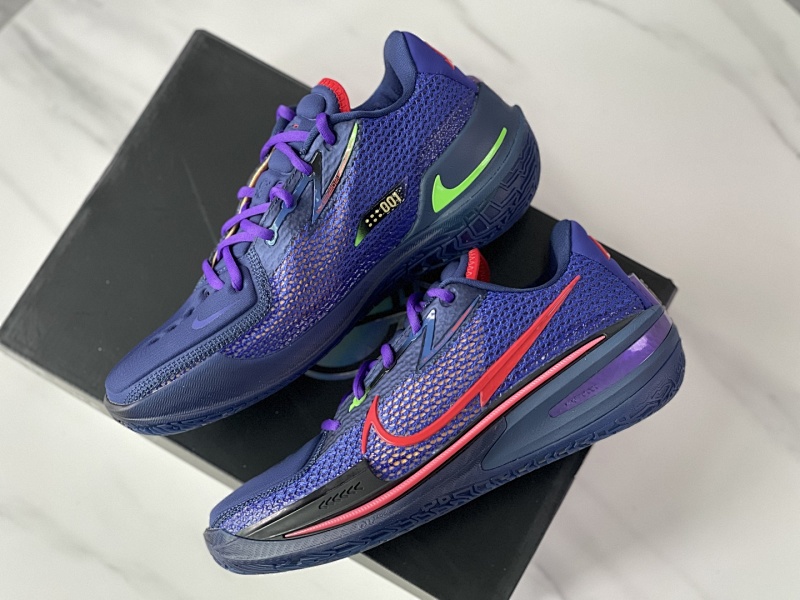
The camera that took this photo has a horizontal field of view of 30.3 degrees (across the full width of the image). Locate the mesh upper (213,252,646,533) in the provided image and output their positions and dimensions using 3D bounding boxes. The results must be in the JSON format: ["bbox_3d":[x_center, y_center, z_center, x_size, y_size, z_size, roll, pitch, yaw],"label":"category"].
[{"bbox_3d":[0.015,0.056,0.882,0.285,0.098,0.085,-22,75,-7],"label":"mesh upper"}]

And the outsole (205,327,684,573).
[{"bbox_3d":[0.032,0.095,0.871,0.298,0.107,0.046,-22,75,-7],"label":"outsole"}]

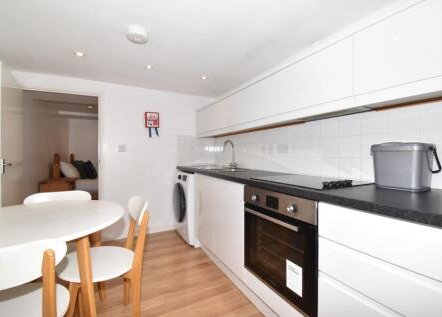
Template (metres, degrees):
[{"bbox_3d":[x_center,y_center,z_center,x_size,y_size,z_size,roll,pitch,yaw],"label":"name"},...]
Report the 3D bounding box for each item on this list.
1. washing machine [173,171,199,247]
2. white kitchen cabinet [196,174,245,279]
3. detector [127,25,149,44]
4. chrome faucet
[{"bbox_3d":[-0.294,0.637,2.760,0.590,0.850,0.595,0,1,-29],"label":"washing machine"},{"bbox_3d":[0.191,0.548,2.042,0.582,0.726,0.968,0,1,-29],"label":"white kitchen cabinet"},{"bbox_3d":[-0.636,-0.943,1.525,0.150,0.050,0.150,0,1,-29],"label":"detector"},{"bbox_3d":[0.109,-0.048,2.554,0.185,0.375,0.160,0,1,-29],"label":"chrome faucet"}]

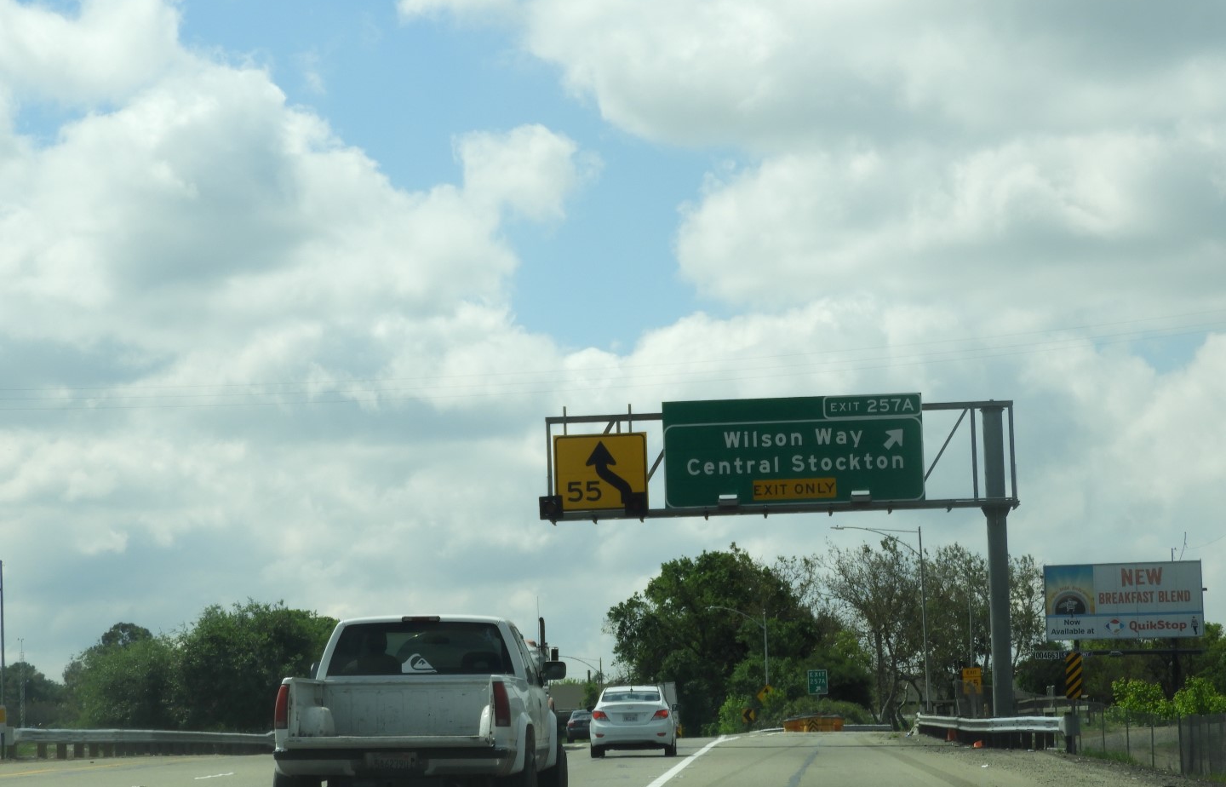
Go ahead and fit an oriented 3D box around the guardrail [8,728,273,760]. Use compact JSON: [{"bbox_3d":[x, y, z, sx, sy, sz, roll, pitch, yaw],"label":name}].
[{"bbox_3d":[-13.530,10.751,114.000,0.550,0.760,48.500,-2,-5,2],"label":"guardrail"}]

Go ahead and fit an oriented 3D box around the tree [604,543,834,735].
[{"bbox_3d":[8.577,19.742,300.000,18.500,15.500,16.500,-2,-5,3],"label":"tree"}]

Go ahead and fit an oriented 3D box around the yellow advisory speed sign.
[{"bbox_3d":[-0.299,2.048,95.800,2.390,2.000,0.120,-2,-5,3],"label":"yellow advisory speed sign"}]

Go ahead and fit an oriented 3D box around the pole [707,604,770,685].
[{"bbox_3d":[9.483,20.734,280.000,4.400,9.800,0.350,-2,-5,0],"label":"pole"}]

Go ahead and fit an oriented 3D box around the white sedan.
[{"bbox_3d":[0.450,6.673,75.958,1.720,1.450,4.370,-1,-5,2],"label":"white sedan"}]

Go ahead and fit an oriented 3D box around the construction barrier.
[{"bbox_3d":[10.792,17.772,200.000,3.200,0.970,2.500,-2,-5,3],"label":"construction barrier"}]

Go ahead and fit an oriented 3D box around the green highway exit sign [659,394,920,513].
[{"bbox_3d":[4.656,1.488,95.500,6.650,2.740,0.150,-2,-5,3],"label":"green highway exit sign"}]

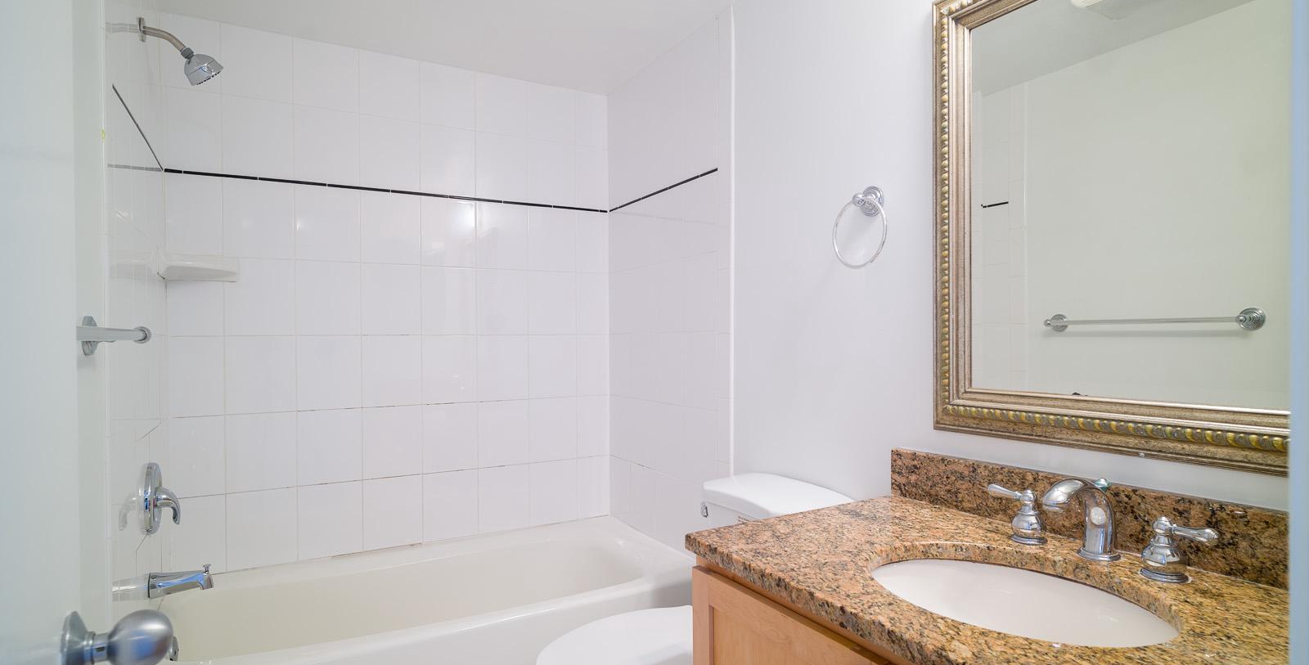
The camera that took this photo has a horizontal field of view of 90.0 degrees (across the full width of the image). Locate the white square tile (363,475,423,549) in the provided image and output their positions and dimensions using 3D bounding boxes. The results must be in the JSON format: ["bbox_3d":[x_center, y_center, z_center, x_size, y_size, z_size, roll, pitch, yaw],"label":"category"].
[{"bbox_3d":[-0.945,0.651,2.367,0.202,0.254,0.010,0,0,-29],"label":"white square tile"}]

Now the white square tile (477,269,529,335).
[{"bbox_3d":[-0.594,-0.119,2.564,0.202,0.254,0.010,0,0,-29],"label":"white square tile"}]

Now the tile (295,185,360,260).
[{"bbox_3d":[-1.129,-0.372,2.269,0.202,0.254,0.010,0,0,-29],"label":"tile"}]

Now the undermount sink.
[{"bbox_3d":[0.490,0.457,0.915,0.360,0.165,0.420,0,0,-30],"label":"undermount sink"}]

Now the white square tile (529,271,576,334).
[{"bbox_3d":[-0.413,-0.118,2.648,0.201,0.254,0.010,0,-1,-29],"label":"white square tile"}]

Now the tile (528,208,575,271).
[{"bbox_3d":[-0.417,-0.376,2.656,0.200,0.257,0.010,0,-1,-28],"label":"tile"}]

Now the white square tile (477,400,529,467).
[{"bbox_3d":[-0.591,0.393,2.564,0.202,0.254,0.010,0,0,-29],"label":"white square tile"}]

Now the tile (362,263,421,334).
[{"bbox_3d":[-0.944,-0.116,2.354,0.201,0.254,0.010,0,-1,-29],"label":"tile"}]

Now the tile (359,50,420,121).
[{"bbox_3d":[-0.955,-0.886,2.368,0.202,0.226,0.010,0,0,-29],"label":"tile"}]

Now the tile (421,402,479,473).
[{"bbox_3d":[-0.766,0.392,2.462,0.201,0.252,0.010,0,0,-28],"label":"tile"}]

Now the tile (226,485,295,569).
[{"bbox_3d":[-1.300,0.649,2.171,0.201,0.252,0.010,0,0,-28],"label":"tile"}]

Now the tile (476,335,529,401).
[{"bbox_3d":[-0.589,0.137,2.553,0.200,0.253,0.010,0,-1,-28],"label":"tile"}]

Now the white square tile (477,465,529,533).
[{"bbox_3d":[-0.585,0.645,2.558,0.201,0.252,0.010,0,0,-28],"label":"white square tile"}]

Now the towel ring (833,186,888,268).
[{"bbox_3d":[0.480,-0.242,1.503,0.064,0.192,0.162,0,0,-29],"label":"towel ring"}]

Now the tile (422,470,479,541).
[{"bbox_3d":[-0.764,0.646,2.462,0.201,0.252,0.010,0,0,-28],"label":"tile"}]

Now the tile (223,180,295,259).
[{"bbox_3d":[-1.307,-0.369,2.173,0.201,0.257,0.010,0,0,-28],"label":"tile"}]

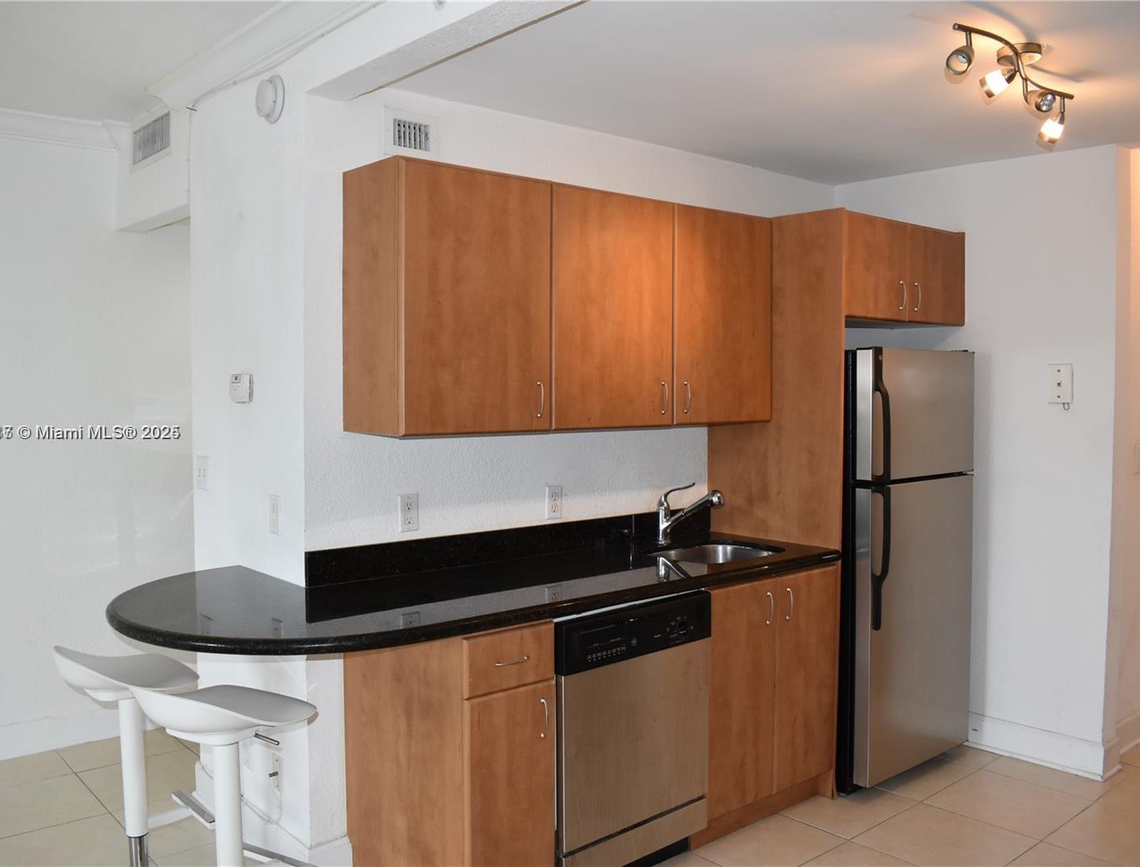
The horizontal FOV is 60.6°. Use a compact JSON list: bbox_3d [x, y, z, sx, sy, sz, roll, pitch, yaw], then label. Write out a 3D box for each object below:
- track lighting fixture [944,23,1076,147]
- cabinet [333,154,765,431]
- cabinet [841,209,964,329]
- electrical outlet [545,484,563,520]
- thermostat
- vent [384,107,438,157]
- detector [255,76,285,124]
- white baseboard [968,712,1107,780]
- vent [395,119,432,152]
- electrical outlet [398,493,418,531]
[{"bbox_3d":[1.182,-0.910,2.560,0.800,0.214,0.210,-2,4,-39],"label":"track lighting fixture"},{"bbox_3d":[0.041,-0.398,3.218,1.538,0.762,0.360,-2,4,-39],"label":"cabinet"},{"bbox_3d":[1.155,-0.608,3.764,0.864,0.371,0.360,-2,4,-39],"label":"cabinet"},{"bbox_3d":[-0.050,0.243,3.400,0.072,0.116,0.009,-2,4,-39],"label":"electrical outlet"},{"bbox_3d":[-1.062,-0.145,3.158,0.026,0.094,0.138,-2,4,-39],"label":"thermostat"},{"bbox_3d":[-0.480,-0.915,2.988,0.193,0.146,0.015,-2,4,-39],"label":"vent"},{"bbox_3d":[-0.903,-1.001,2.918,0.042,0.144,0.144,-2,4,-39],"label":"detector"},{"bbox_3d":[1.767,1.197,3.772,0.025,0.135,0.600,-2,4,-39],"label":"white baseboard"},{"bbox_3d":[-0.478,-0.914,2.987,0.129,0.084,0.018,-2,4,-39],"label":"vent"},{"bbox_3d":[-0.496,0.247,3.032,0.072,0.116,0.009,-2,4,-39],"label":"electrical outlet"}]

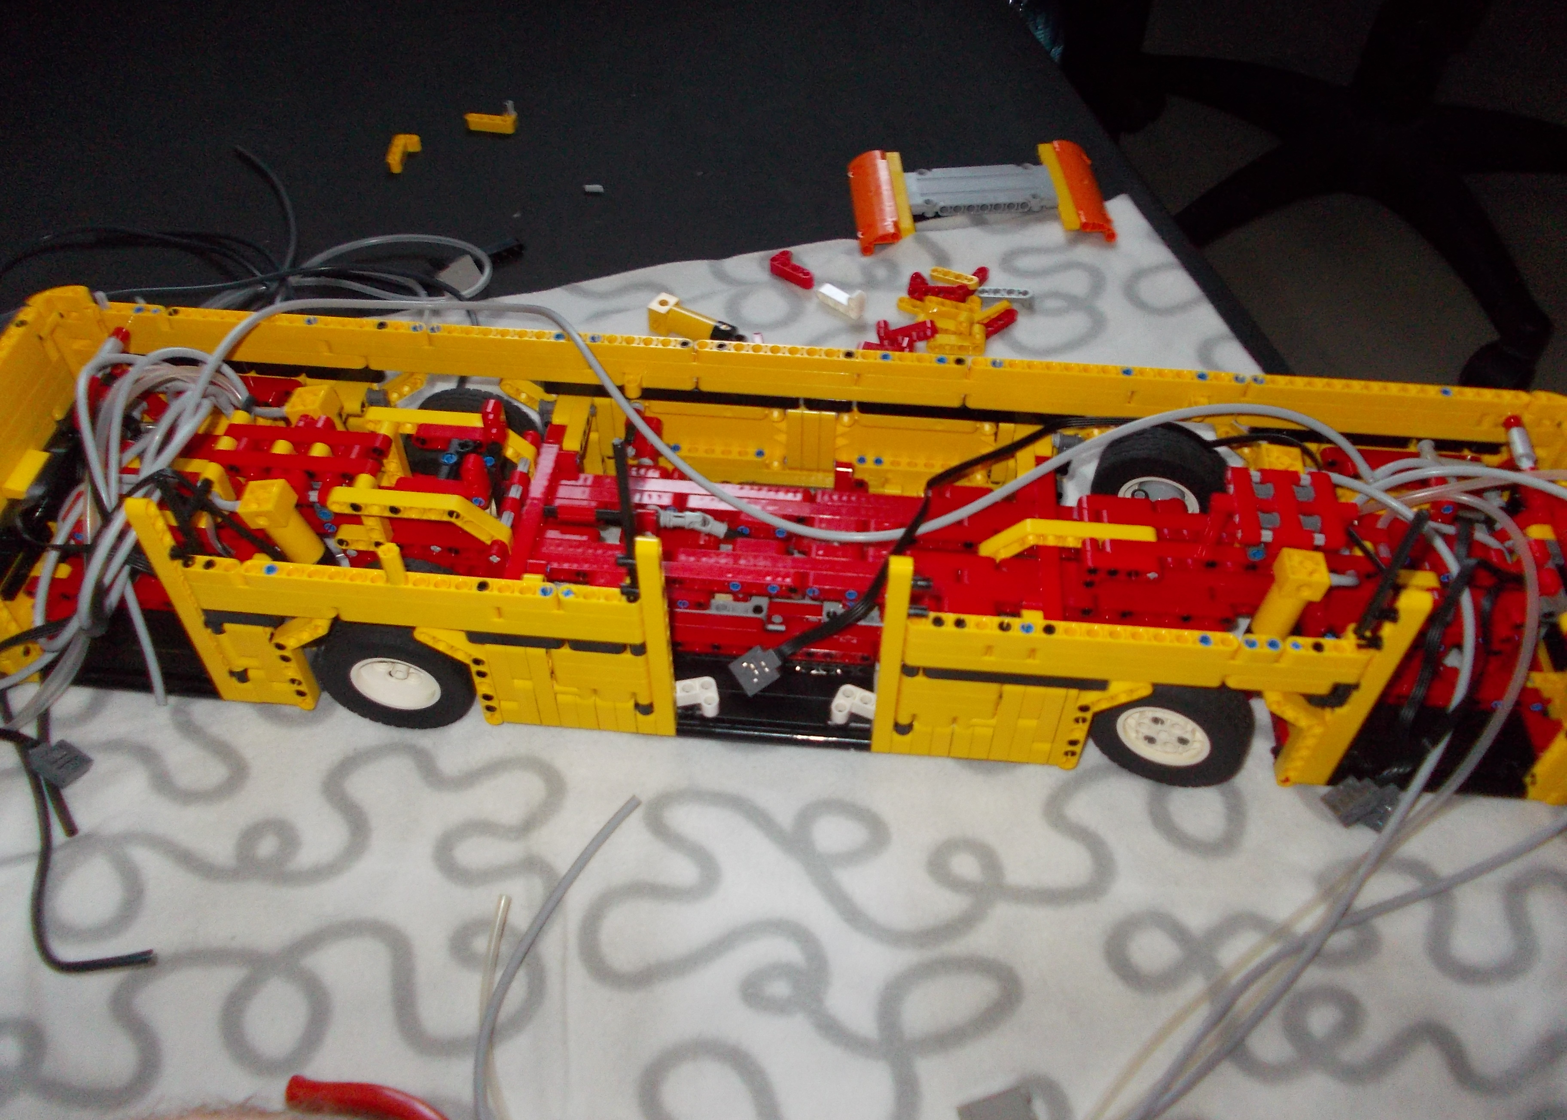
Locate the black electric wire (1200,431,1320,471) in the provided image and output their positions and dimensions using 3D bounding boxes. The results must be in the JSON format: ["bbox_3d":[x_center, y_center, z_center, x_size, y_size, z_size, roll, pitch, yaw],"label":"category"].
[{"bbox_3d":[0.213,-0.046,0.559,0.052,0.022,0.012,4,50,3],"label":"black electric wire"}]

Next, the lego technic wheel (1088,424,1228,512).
[{"bbox_3d":[0.177,-0.031,0.592,0.065,0.065,0.025,19,53,15],"label":"lego technic wheel"}]

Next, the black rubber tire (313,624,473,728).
[{"bbox_3d":[-0.160,0.045,0.530,0.065,0.065,0.025,4,50,3],"label":"black rubber tire"}]

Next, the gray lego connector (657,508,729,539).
[{"bbox_3d":[-0.038,-0.015,0.541,0.029,0.009,0.009,10,51,2],"label":"gray lego connector"}]

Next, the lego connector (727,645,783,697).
[{"bbox_3d":[-0.011,0.047,0.540,0.019,0.011,0.016,-33,84,-5],"label":"lego connector"}]

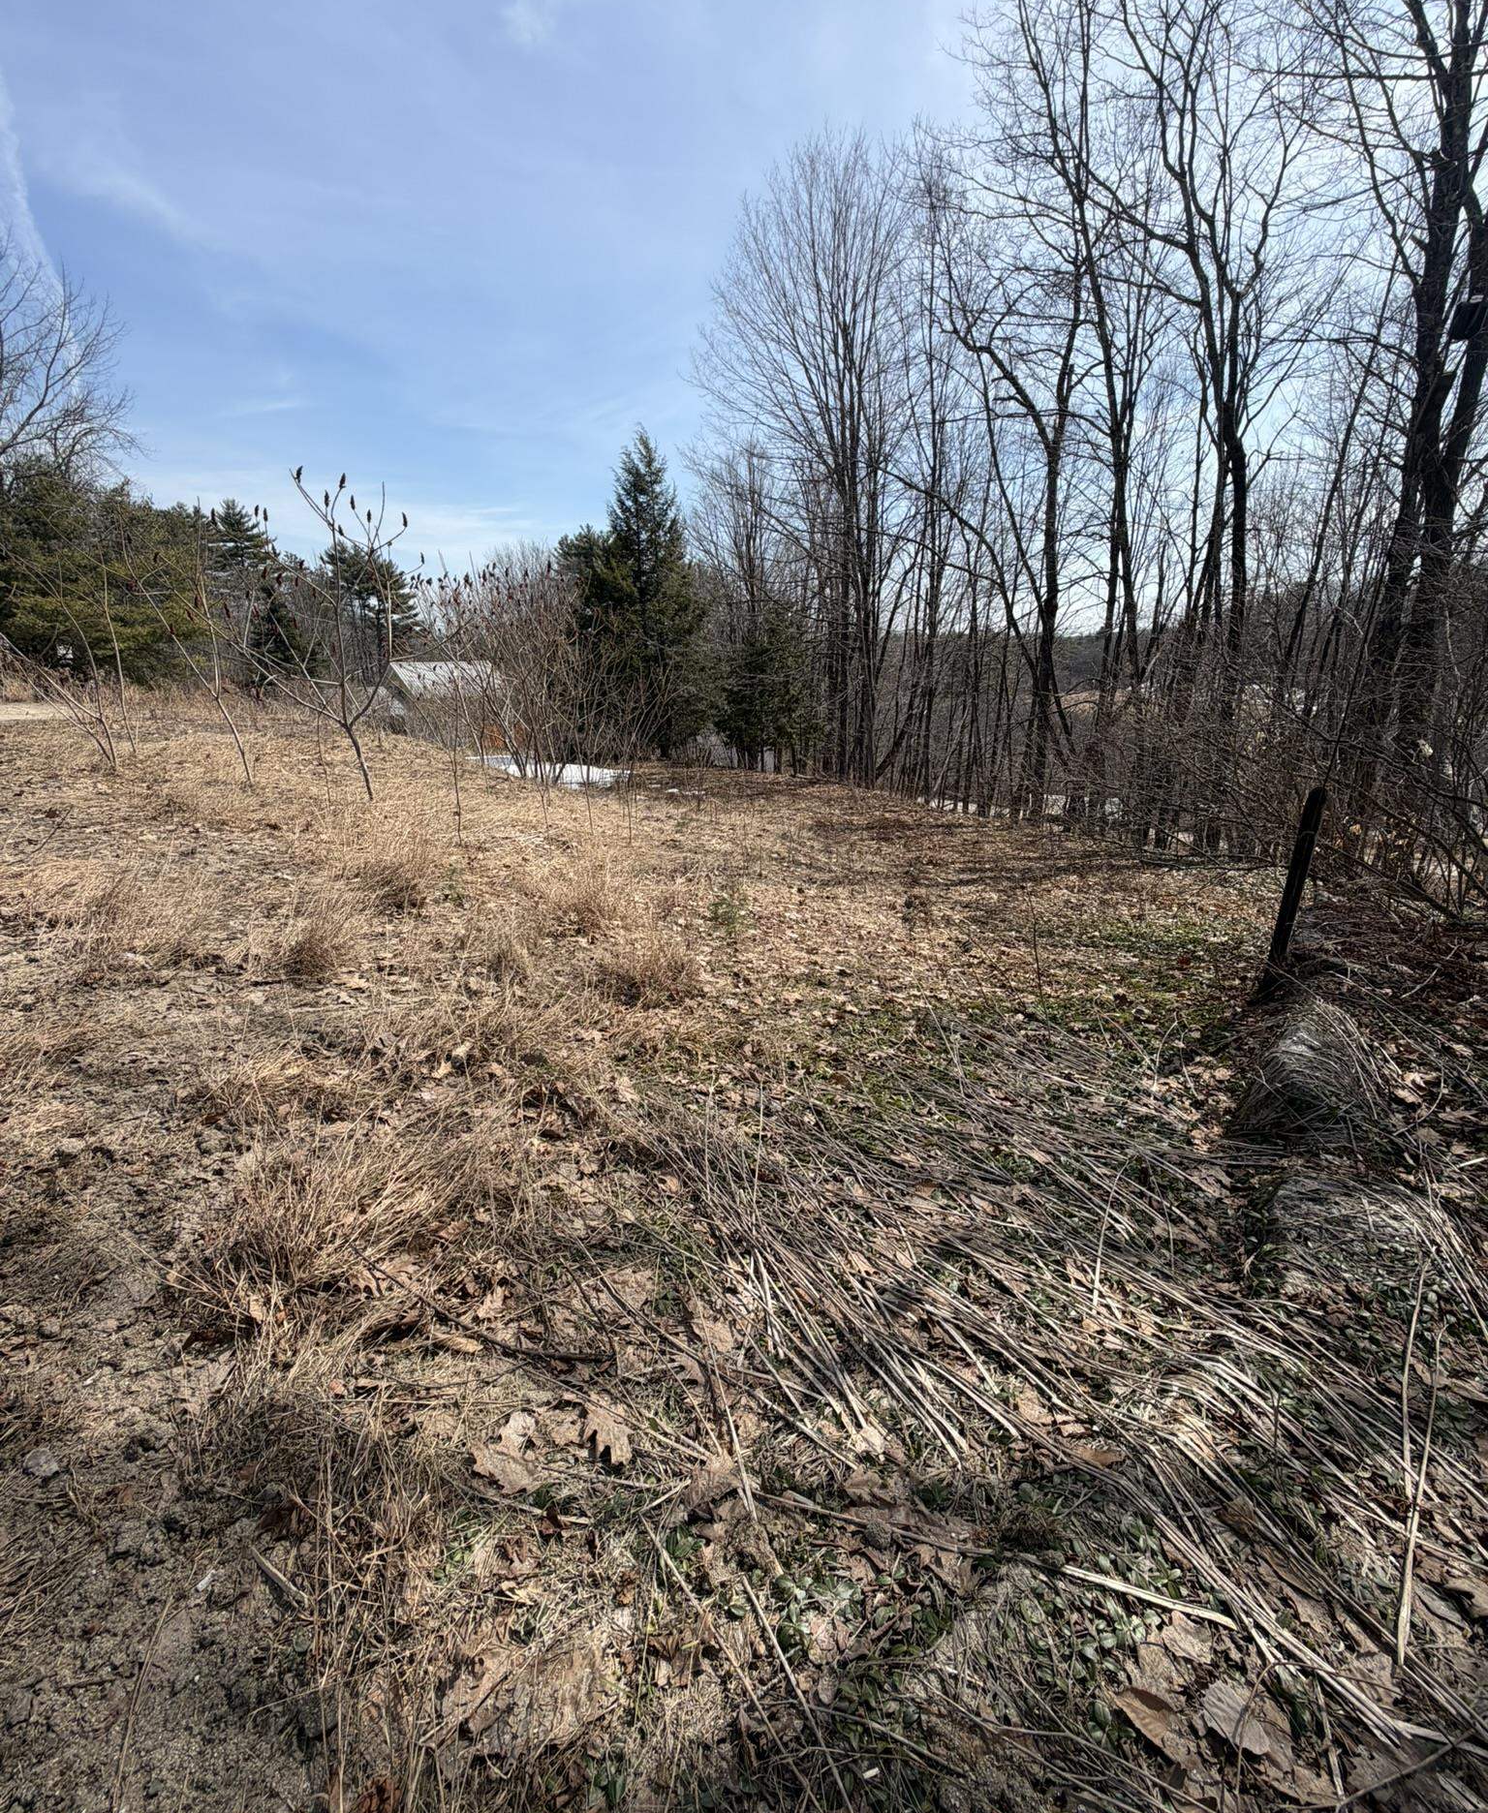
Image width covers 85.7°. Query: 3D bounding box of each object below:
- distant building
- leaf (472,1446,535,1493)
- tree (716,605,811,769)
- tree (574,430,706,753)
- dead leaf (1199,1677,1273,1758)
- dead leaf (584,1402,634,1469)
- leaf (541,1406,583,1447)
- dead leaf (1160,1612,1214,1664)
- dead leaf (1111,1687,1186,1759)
[{"bbox_3d":[-17.432,-11.757,46.639,4.500,5.260,6.000,14,23,38],"label":"distant building"},{"bbox_3d":[-0.467,1.085,1.559,0.160,0.035,0.085,11,20,35],"label":"leaf"},{"bbox_3d":[0.441,-5.111,18.617,2.050,3.690,2.050,-1,16,0],"label":"tree"},{"bbox_3d":[-1.963,-6.051,15.912,2.732,6.050,2.732,0,18,0],"label":"tree"},{"bbox_3d":[0.711,1.170,1.157,0.083,0.025,0.067,15,23,38],"label":"dead leaf"},{"bbox_3d":[-0.274,1.059,1.616,0.155,0.040,0.085,14,22,41],"label":"dead leaf"},{"bbox_3d":[-0.372,1.063,1.637,0.089,0.025,0.084,-3,17,-8],"label":"leaf"},{"bbox_3d":[0.690,1.140,1.251,0.068,0.025,0.061,10,20,28],"label":"dead leaf"},{"bbox_3d":[0.580,1.168,1.154,0.090,0.030,0.065,7,19,20],"label":"dead leaf"}]

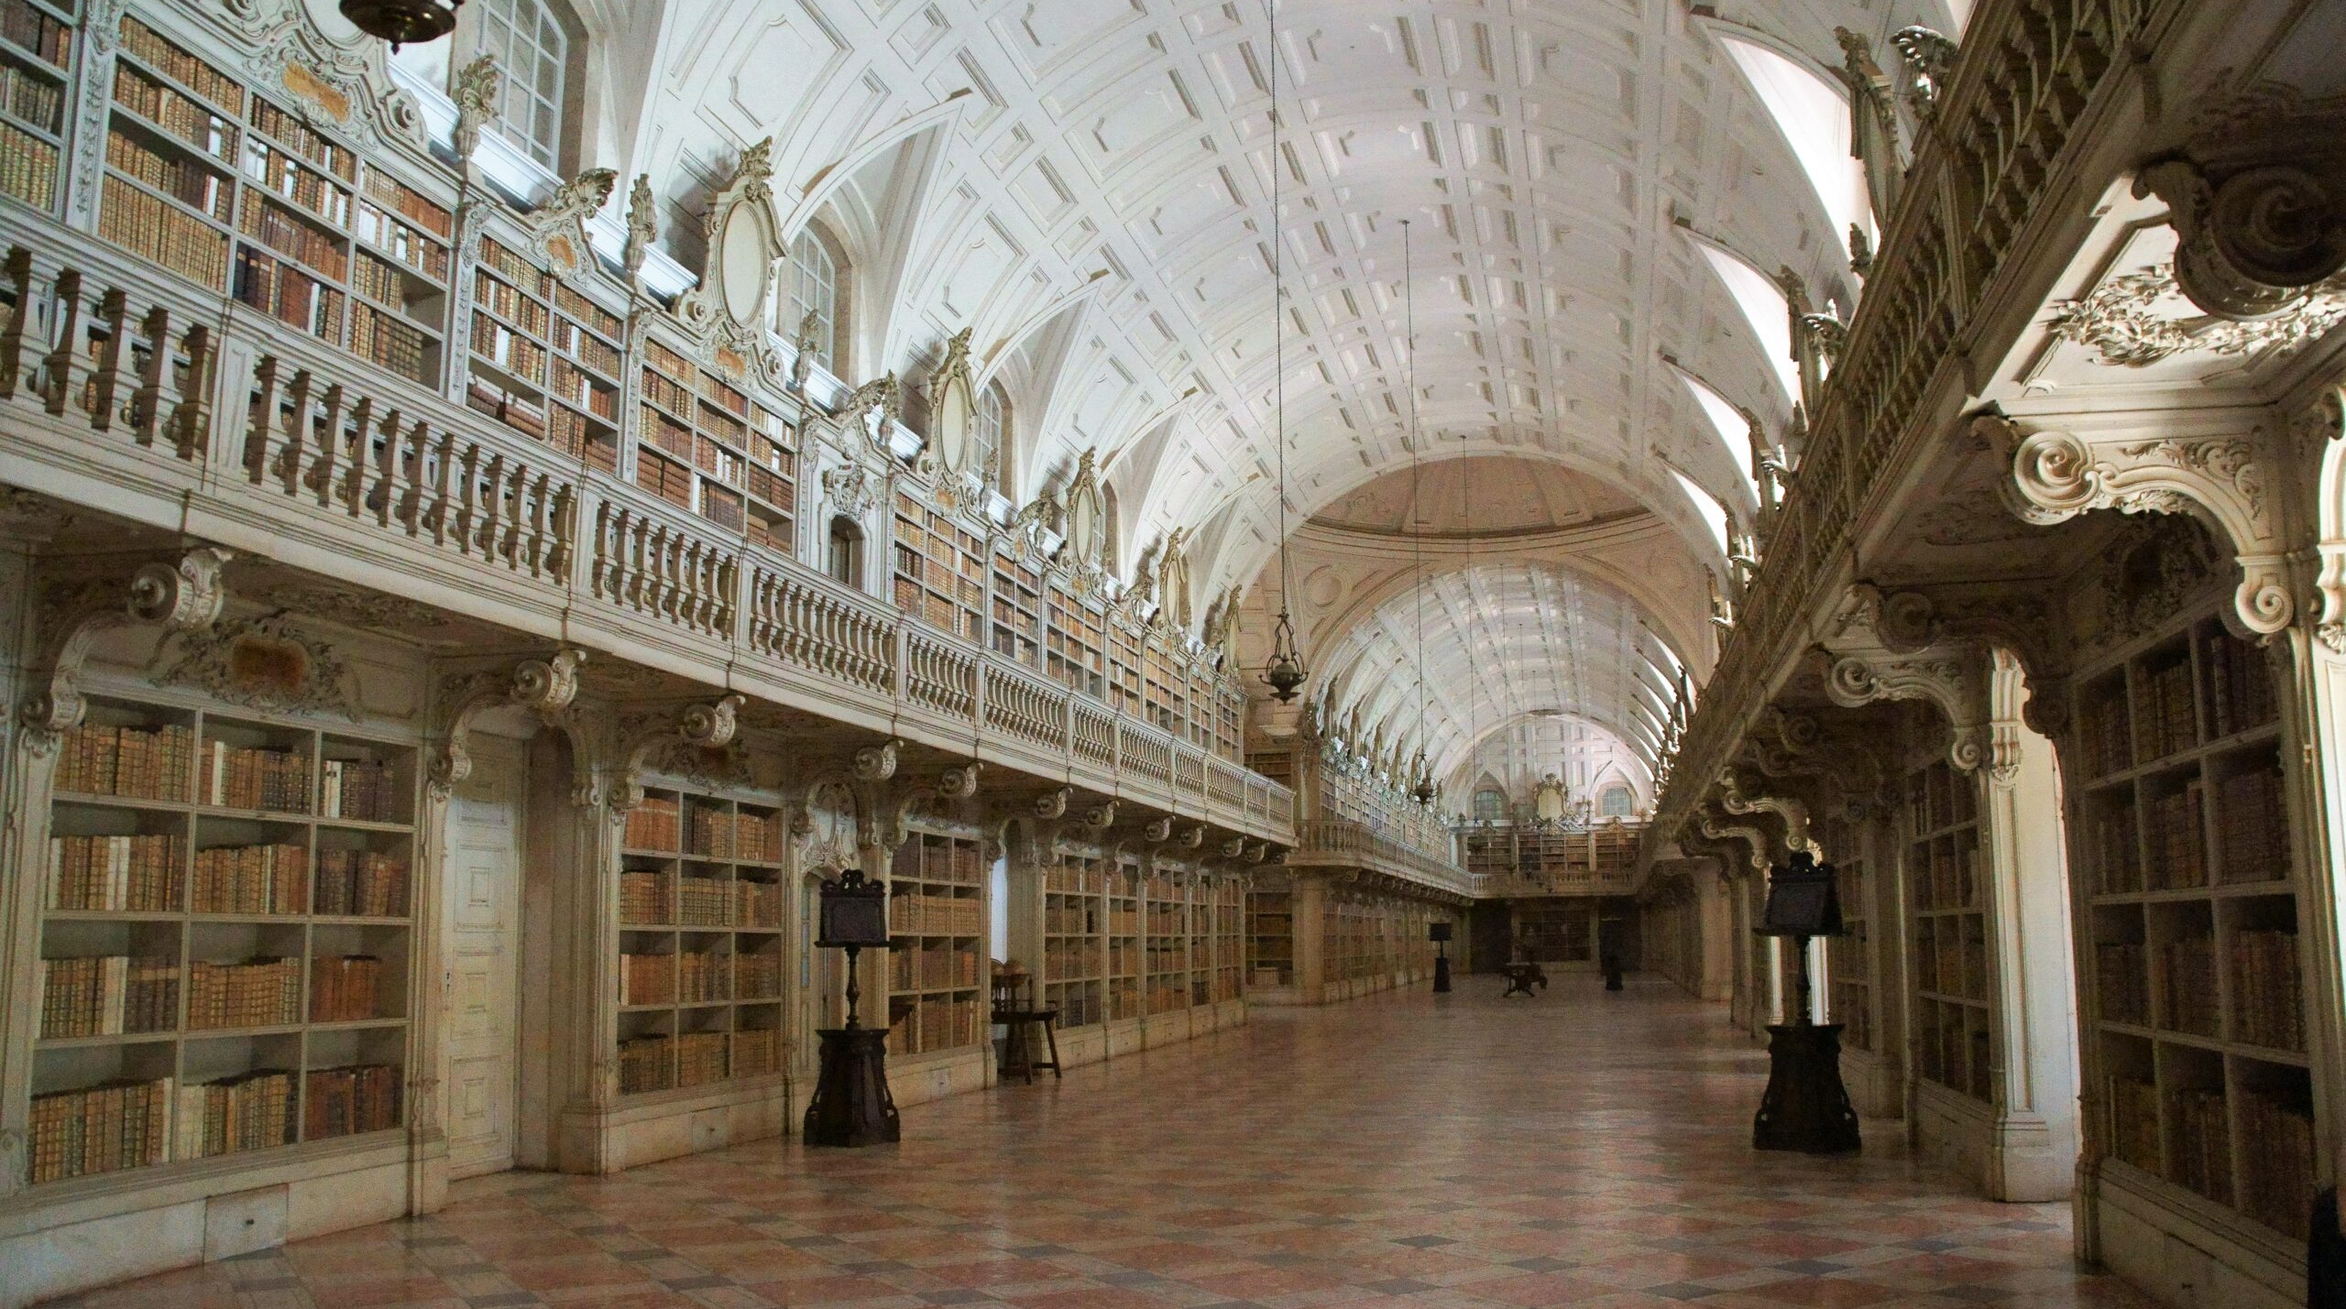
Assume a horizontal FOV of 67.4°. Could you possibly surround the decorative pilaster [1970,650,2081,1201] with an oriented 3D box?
[{"bbox_3d":[5.064,1.643,10.512,0.470,3.208,0.356,-3,-10,14],"label":"decorative pilaster"}]

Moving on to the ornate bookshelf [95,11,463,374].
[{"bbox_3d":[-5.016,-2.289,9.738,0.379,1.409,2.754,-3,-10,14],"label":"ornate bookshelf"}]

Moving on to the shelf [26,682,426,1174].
[{"bbox_3d":[-4.924,1.438,9.117,0.421,2.317,2.673,-3,-10,14],"label":"shelf"}]

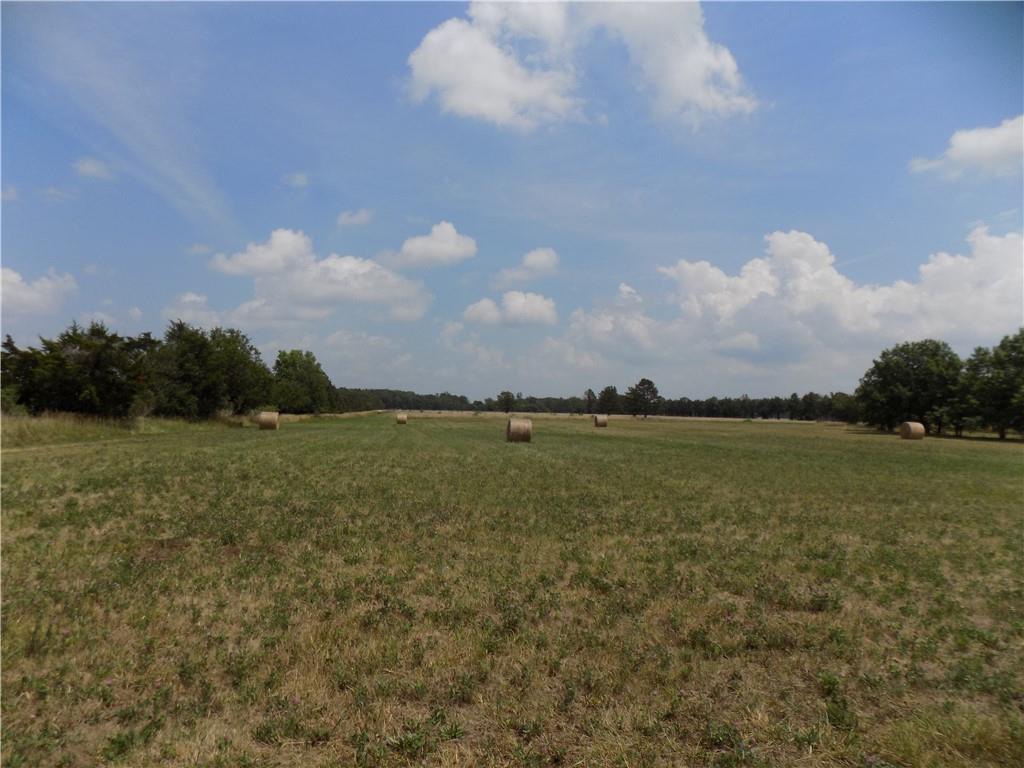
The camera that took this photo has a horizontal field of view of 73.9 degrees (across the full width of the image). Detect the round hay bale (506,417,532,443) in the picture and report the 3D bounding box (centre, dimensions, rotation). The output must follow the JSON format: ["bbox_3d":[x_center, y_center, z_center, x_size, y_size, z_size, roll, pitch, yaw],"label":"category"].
[{"bbox_3d":[0.441,2.677,39.000,1.220,1.360,1.370,1,-2,-9],"label":"round hay bale"}]

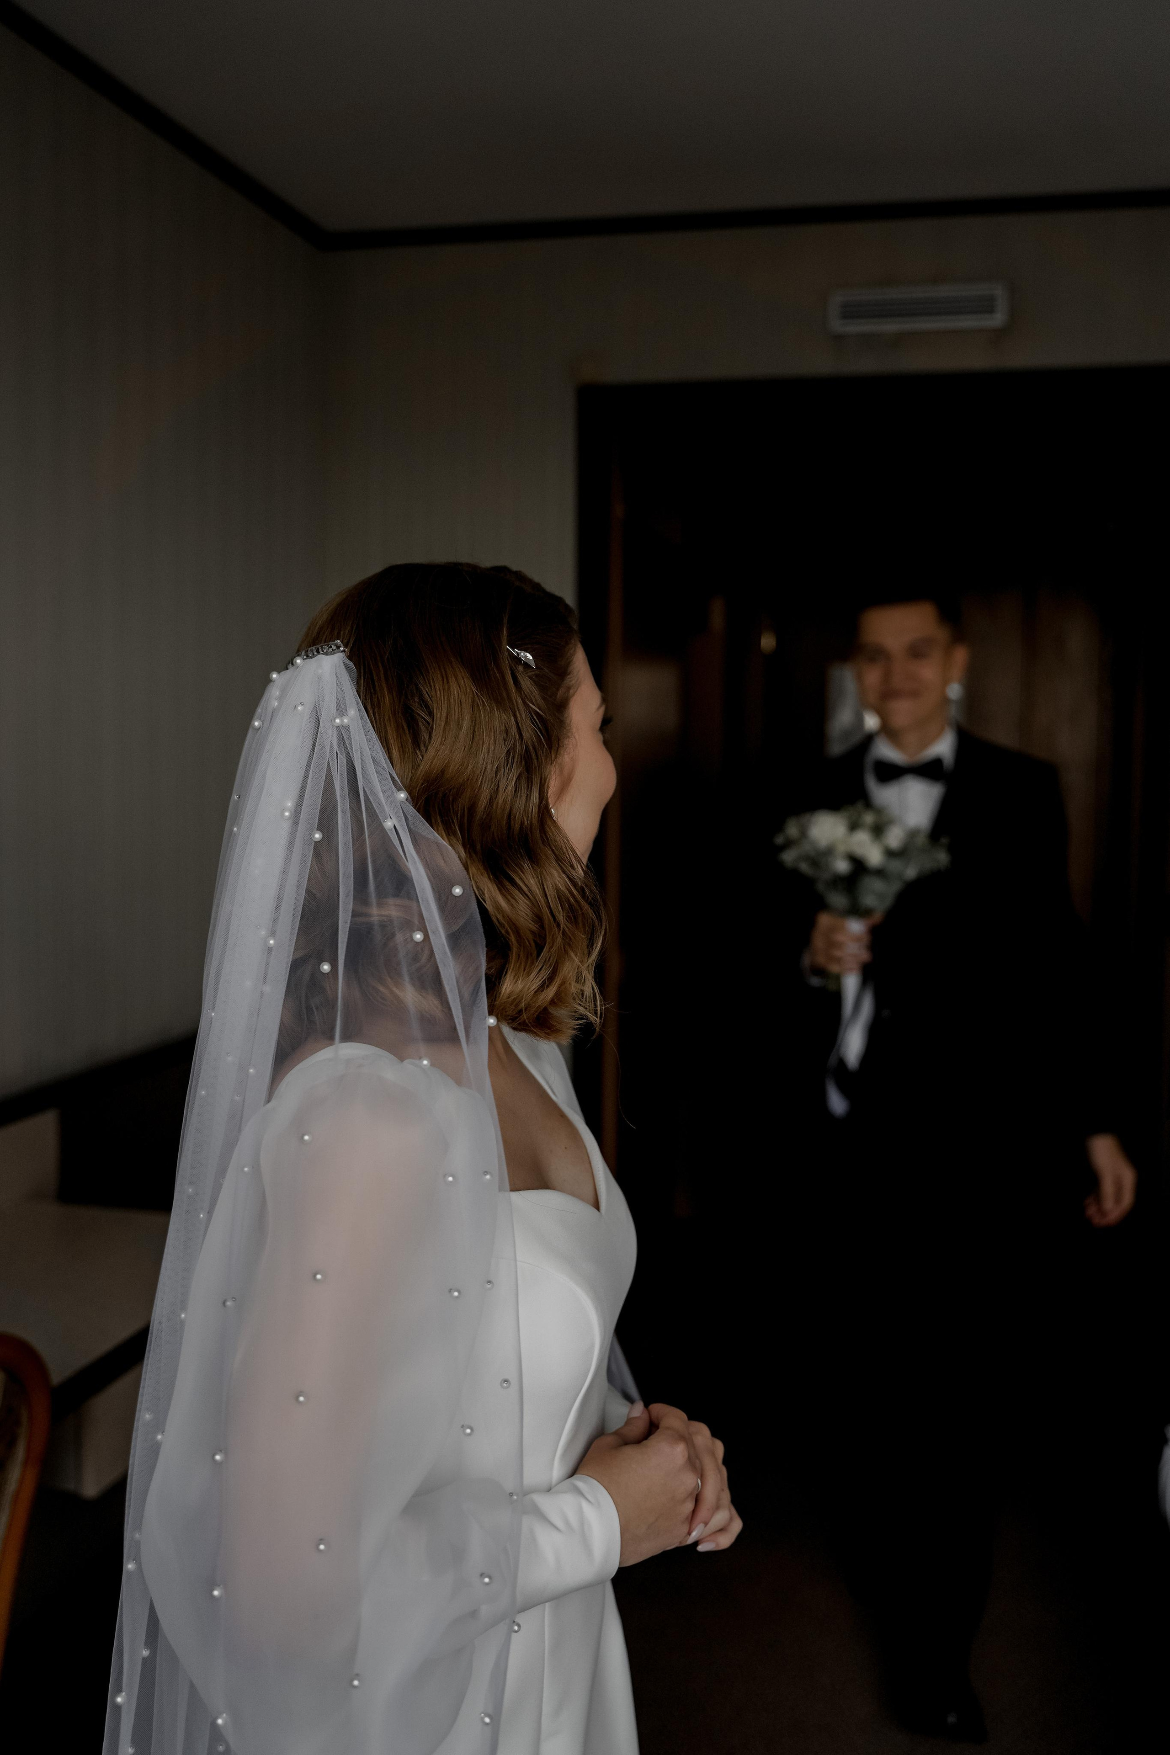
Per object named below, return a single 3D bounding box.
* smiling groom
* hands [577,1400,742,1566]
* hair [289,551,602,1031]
[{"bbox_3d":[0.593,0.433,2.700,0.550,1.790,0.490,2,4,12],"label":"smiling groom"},{"bbox_3d":[0.057,0.452,1.235,0.122,0.117,0.115,1,4,-3],"label":"hands"},{"bbox_3d":[-0.103,-0.058,1.260,0.235,0.355,0.235,4,5,37],"label":"hair"}]

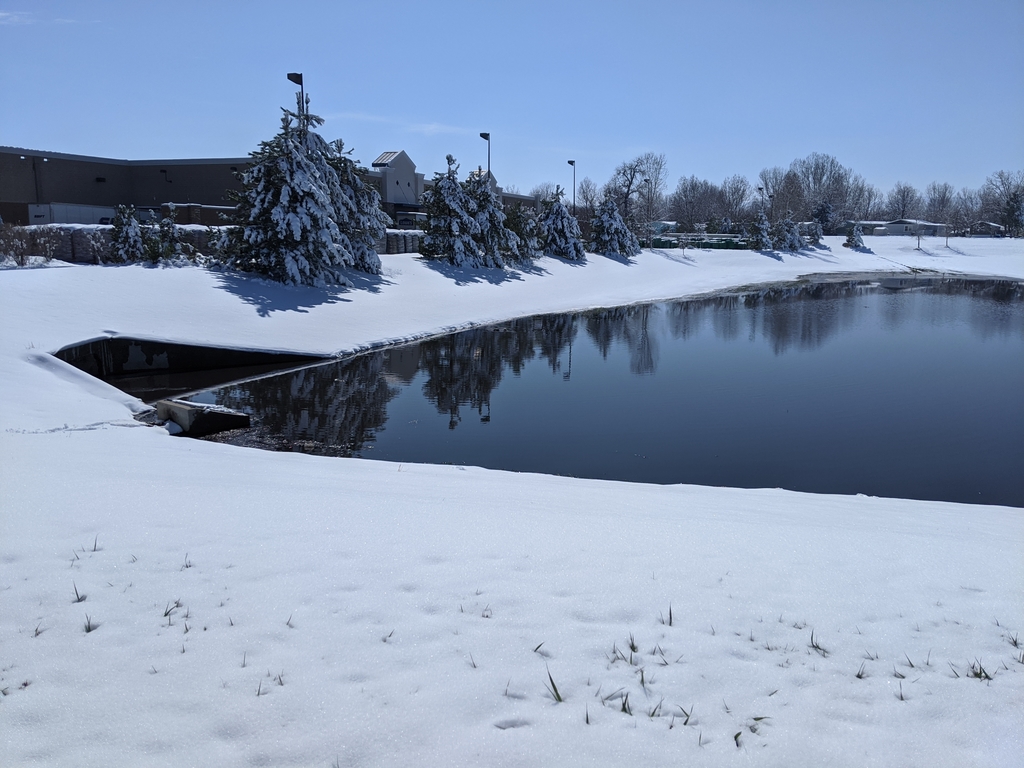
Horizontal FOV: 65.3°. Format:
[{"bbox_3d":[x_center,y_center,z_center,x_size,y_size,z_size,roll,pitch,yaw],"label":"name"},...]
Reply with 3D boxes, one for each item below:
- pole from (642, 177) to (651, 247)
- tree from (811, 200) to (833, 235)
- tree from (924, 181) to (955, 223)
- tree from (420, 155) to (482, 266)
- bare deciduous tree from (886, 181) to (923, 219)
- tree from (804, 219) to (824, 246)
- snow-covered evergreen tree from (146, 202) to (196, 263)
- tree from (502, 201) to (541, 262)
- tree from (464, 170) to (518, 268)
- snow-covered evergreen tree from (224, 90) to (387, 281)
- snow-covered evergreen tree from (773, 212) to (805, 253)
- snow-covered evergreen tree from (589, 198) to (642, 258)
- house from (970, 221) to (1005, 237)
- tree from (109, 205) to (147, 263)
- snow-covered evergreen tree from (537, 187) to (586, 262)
[{"bbox_3d":[20.349,-25.836,119.357,1.000,9.590,0.450,4,11,20],"label":"pole"},{"bbox_3d":[65.123,-34.057,166.713,4.900,8.080,4.900,0,11,0],"label":"tree"},{"bbox_3d":[126.318,-51.857,236.000,7.820,16.180,7.820,5,11,27],"label":"tree"},{"bbox_3d":[-3.560,-10.210,47.000,3.640,6.450,3.640,-1,10,-4],"label":"tree"},{"bbox_3d":[115.976,-51.857,236.000,9.550,16.180,9.550,5,11,25],"label":"bare deciduous tree"},{"bbox_3d":[48.315,-24.221,127.169,3.240,4.010,3.240,0,11,0],"label":"tree"},{"bbox_3d":[-13.003,-5.785,30.500,1.760,2.250,1.760,-4,11,-22],"label":"snow-covered evergreen tree"},{"bbox_3d":[0.630,-10.086,53.000,2.790,3.980,2.790,0,10,1],"label":"tree"},{"bbox_3d":[-1.414,-10.484,50.172,3.600,6.030,3.600,0,11,0],"label":"tree"},{"bbox_3d":[-8.599,-8.090,33.121,6.500,7.540,6.600,0,11,0],"label":"snow-covered evergreen tree"},{"bbox_3d":[35.657,-19.537,103.000,3.900,5.070,3.900,4,10,18],"label":"snow-covered evergreen tree"},{"bbox_3d":[9.240,-14.108,72.000,4.650,5.490,4.650,1,10,7],"label":"snow-covered evergreen tree"},{"bbox_3d":[132.166,-43.083,222.000,9.400,4.640,10.500,6,11,30],"label":"house"},{"bbox_3d":[-13.750,-5.310,28.380,1.370,2.050,1.370,0,11,0],"label":"tree"},{"bbox_3d":[3.925,-12.593,62.571,3.680,5.680,3.680,0,11,0],"label":"snow-covered evergreen tree"}]

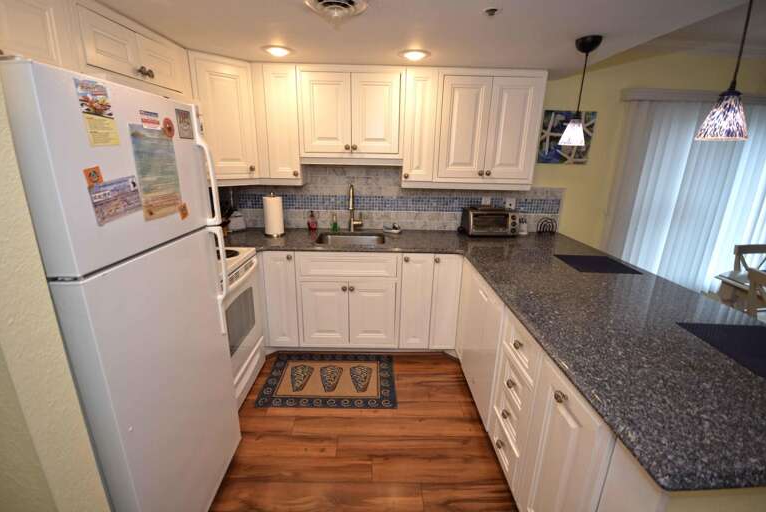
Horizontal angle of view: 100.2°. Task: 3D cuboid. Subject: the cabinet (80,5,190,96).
[{"bbox_3d":[-1.348,-0.986,1.599,0.331,0.300,0.770,1,17,-1],"label":"cabinet"}]

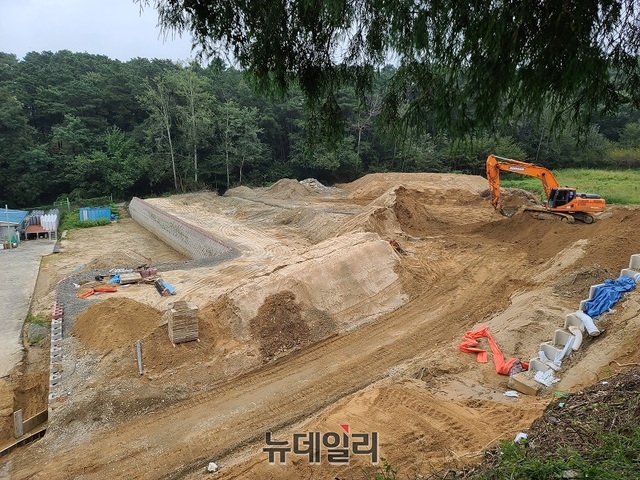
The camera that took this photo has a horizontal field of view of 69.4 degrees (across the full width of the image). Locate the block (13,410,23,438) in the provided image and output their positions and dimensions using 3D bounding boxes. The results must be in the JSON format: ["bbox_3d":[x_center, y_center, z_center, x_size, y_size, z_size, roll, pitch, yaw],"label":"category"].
[{"bbox_3d":[-12.042,7.365,18.400,0.200,1.100,0.300,8,14,33],"label":"block"}]

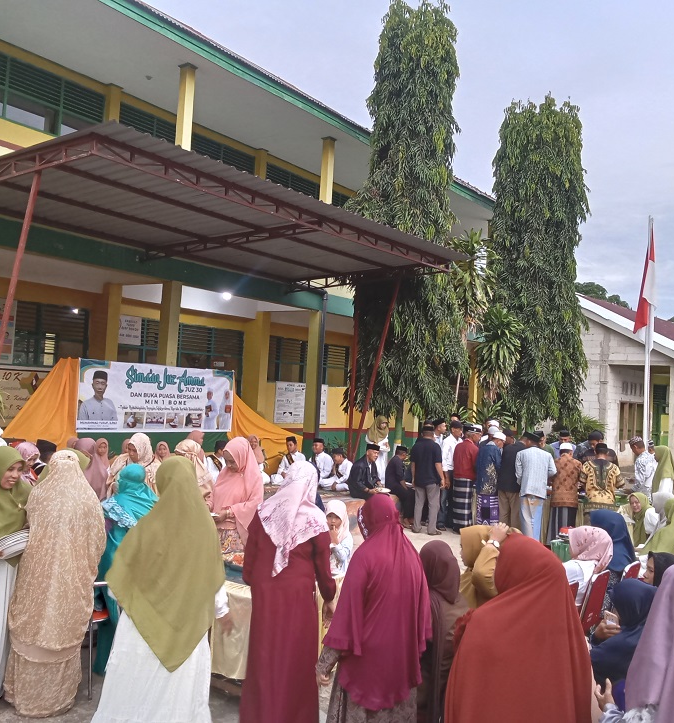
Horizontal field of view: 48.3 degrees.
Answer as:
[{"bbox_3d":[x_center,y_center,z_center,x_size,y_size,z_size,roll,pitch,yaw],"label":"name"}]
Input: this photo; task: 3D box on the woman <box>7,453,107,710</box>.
[{"bbox_3d":[-1.681,1.289,4.482,0.530,1.500,0.400,3,-3,-14],"label":"woman"}]

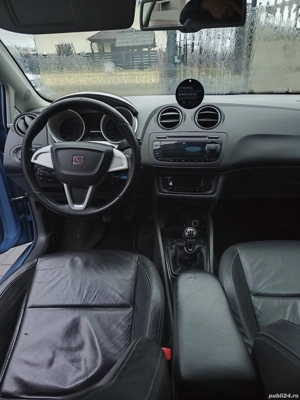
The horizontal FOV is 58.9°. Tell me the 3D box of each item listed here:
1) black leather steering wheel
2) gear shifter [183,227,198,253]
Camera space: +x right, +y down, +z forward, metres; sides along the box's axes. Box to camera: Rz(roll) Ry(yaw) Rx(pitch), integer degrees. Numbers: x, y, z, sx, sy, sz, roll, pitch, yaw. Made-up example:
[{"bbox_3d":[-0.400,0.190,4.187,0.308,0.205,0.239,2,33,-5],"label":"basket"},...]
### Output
[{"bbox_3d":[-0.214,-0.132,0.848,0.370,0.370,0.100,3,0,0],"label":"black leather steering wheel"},{"bbox_3d":[0.147,0.145,0.970,0.050,0.105,0.050,1,26,0],"label":"gear shifter"}]

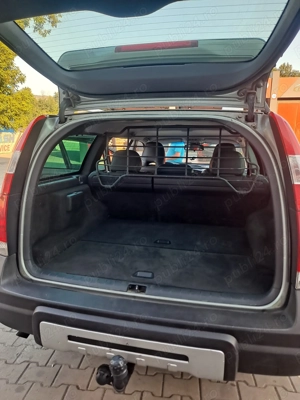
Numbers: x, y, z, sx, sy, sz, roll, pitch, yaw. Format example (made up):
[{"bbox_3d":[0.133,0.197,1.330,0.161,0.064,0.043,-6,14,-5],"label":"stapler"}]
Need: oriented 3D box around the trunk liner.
[{"bbox_3d":[0.092,0.319,1.909,1.130,0.050,1.061,3,11,12],"label":"trunk liner"}]

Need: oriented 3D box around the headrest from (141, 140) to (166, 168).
[{"bbox_3d":[0.038,-0.504,3.130,0.240,0.260,0.120,3,19,12],"label":"headrest"}]

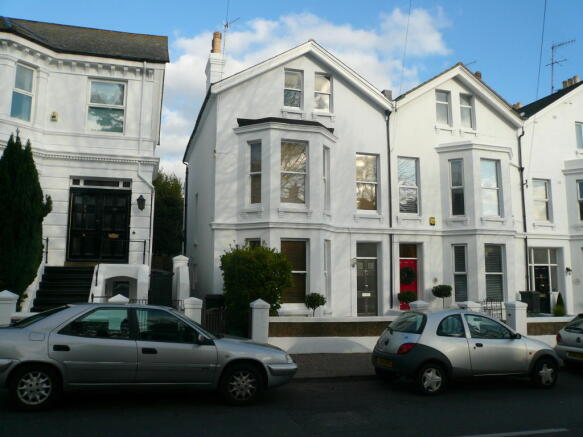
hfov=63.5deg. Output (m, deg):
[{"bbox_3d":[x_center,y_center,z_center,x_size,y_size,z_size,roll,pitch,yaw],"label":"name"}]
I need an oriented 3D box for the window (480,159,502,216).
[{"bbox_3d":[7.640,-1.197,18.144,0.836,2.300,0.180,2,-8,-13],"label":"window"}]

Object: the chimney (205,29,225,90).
[{"bbox_3d":[-3.032,-5.885,18.715,0.520,2.450,1.250,2,-7,-16],"label":"chimney"}]

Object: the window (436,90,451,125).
[{"bbox_3d":[5.907,-4.299,18.289,0.648,1.393,0.200,2,-7,-16],"label":"window"}]

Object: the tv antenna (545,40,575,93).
[{"bbox_3d":[13.032,-7.393,22.812,1.250,2.510,0.500,-6,-9,43],"label":"tv antenna"}]

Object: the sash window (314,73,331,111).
[{"bbox_3d":[1.171,-4.818,17.903,0.690,1.530,0.180,2,-8,-13],"label":"sash window"}]

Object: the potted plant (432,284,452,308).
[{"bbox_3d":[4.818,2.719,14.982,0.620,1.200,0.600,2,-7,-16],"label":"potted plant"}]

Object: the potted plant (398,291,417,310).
[{"bbox_3d":[4.067,2.909,16.484,0.600,0.741,0.600,2,-8,-13],"label":"potted plant"}]

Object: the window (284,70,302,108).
[{"bbox_3d":[0.056,-4.840,17.635,0.703,1.507,0.180,2,-8,-13],"label":"window"}]

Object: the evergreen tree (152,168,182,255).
[{"bbox_3d":[-6.936,0.842,25.696,2.300,6.940,2.300,2,-8,-13],"label":"evergreen tree"}]

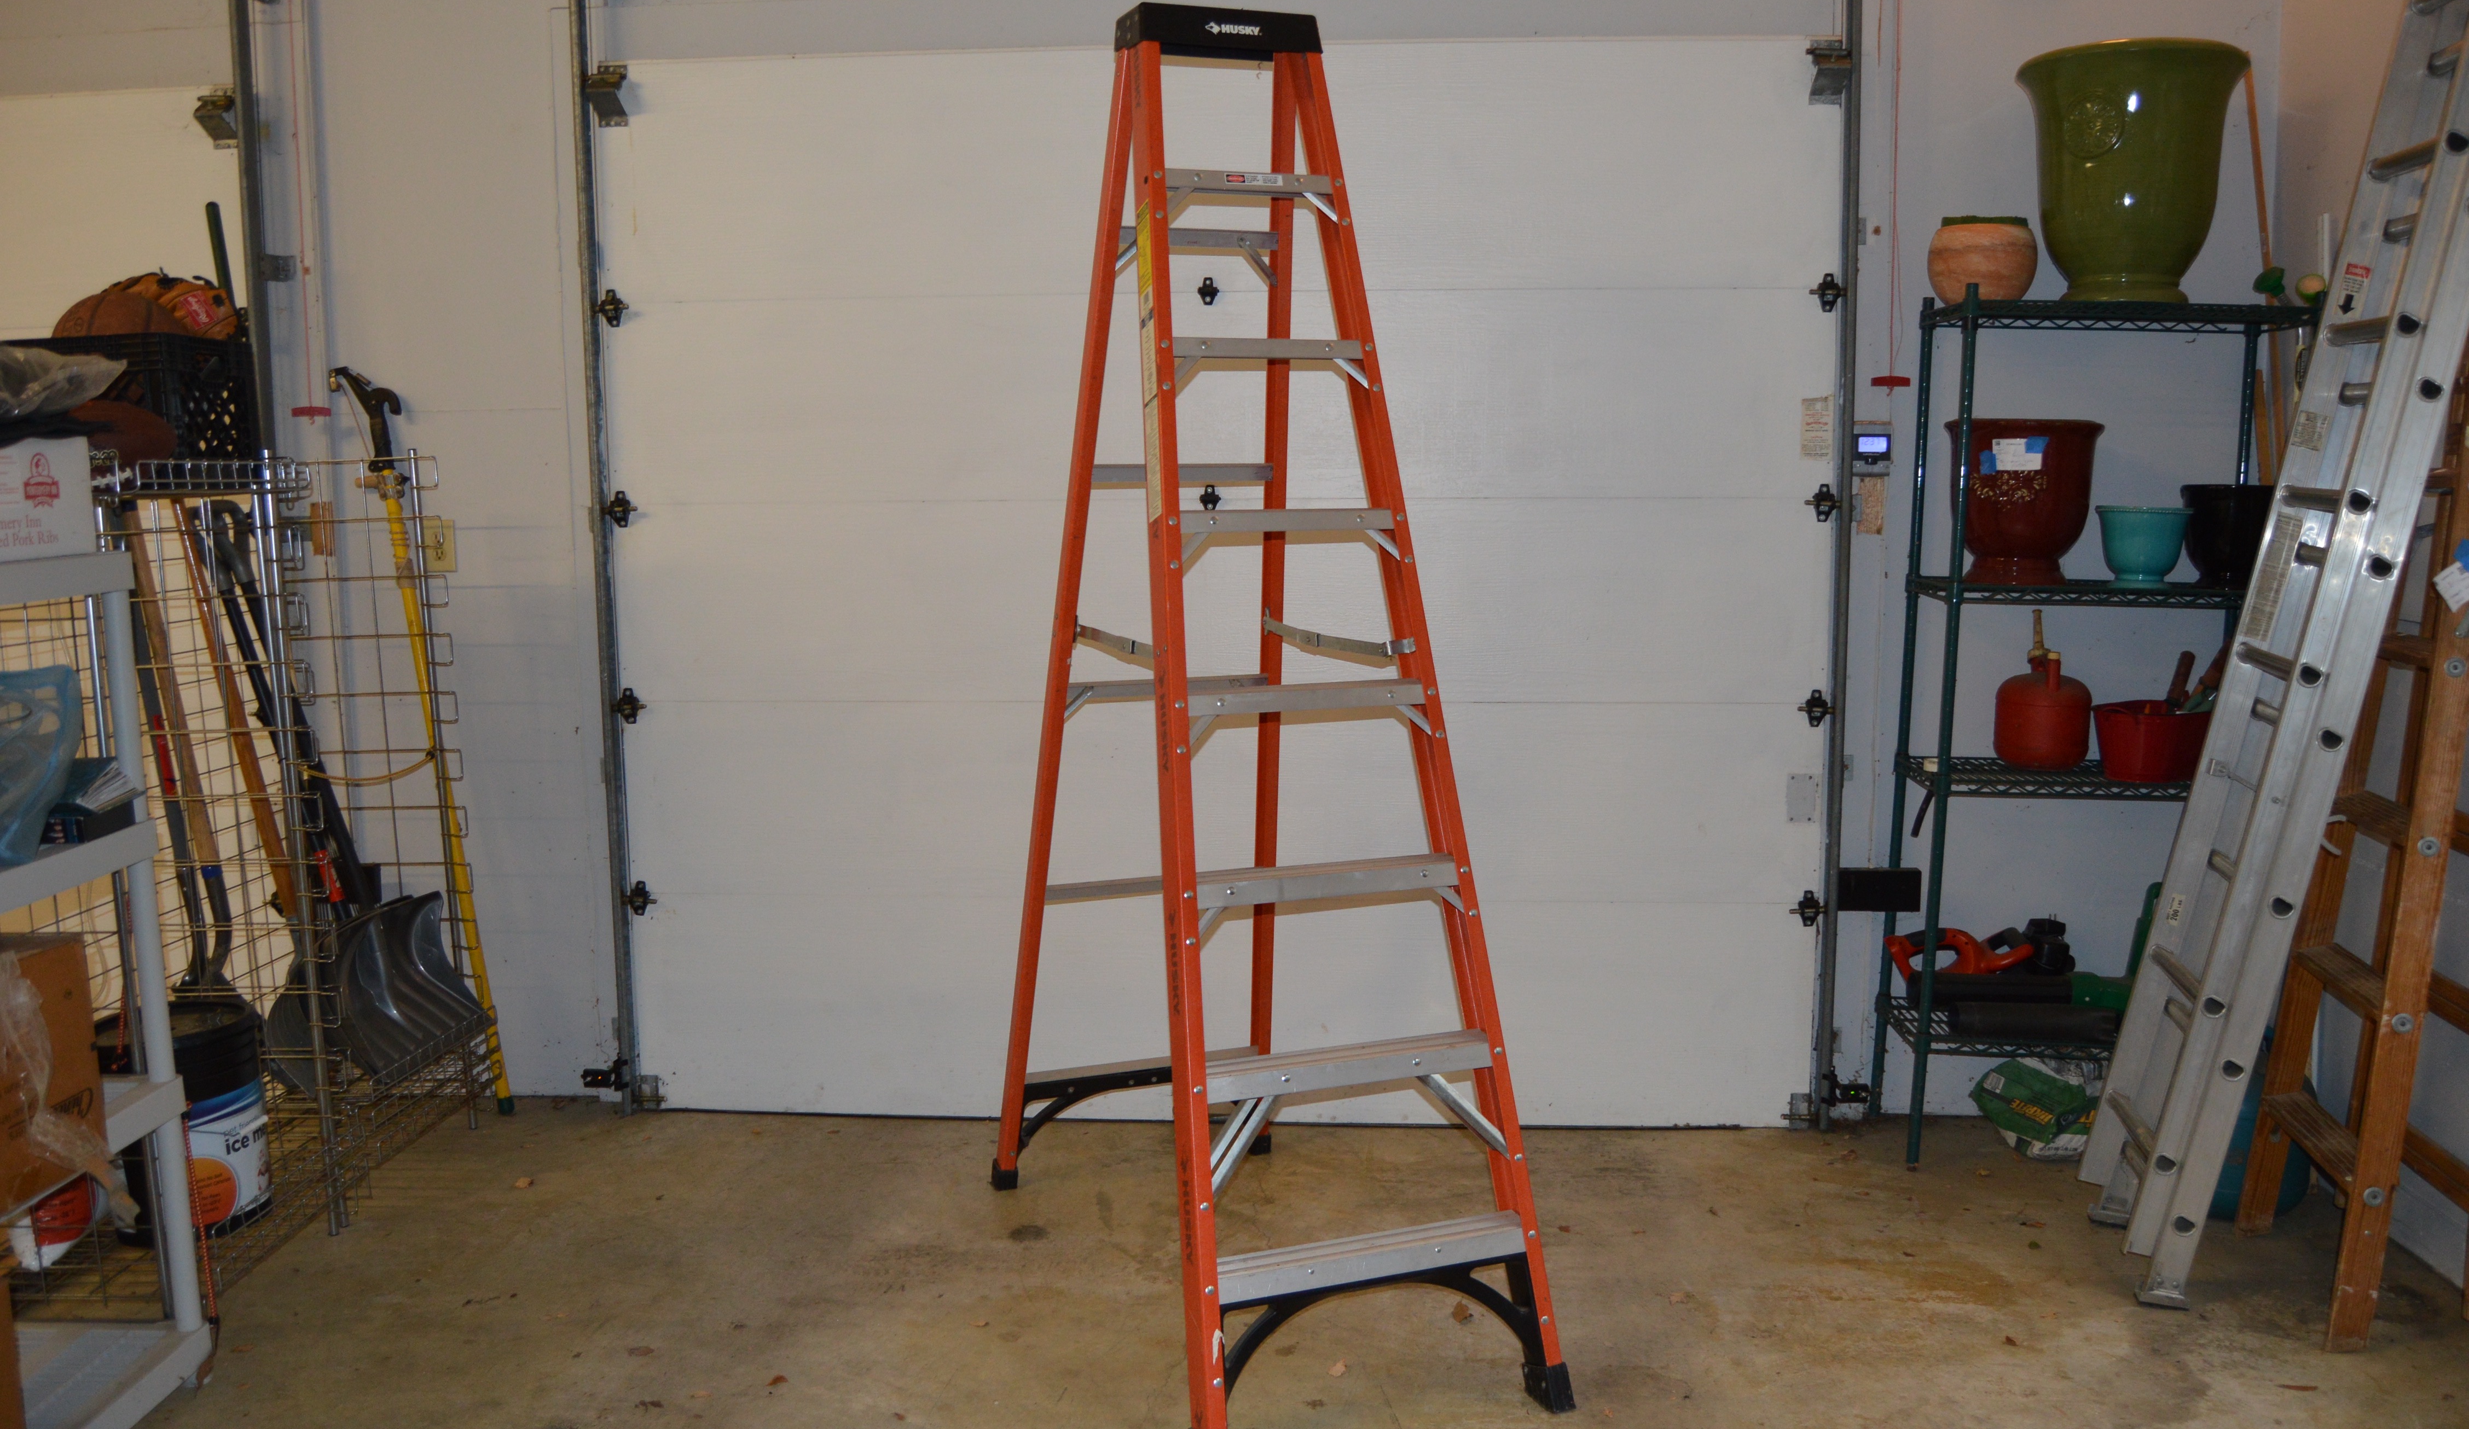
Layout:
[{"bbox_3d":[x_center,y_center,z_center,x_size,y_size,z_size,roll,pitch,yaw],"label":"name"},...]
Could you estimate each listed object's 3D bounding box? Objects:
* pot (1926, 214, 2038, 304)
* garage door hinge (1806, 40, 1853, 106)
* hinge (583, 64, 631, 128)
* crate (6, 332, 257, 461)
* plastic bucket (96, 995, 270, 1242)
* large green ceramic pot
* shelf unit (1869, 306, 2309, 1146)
[{"bbox_3d":[1.624,-0.973,4.013,0.232,0.190,0.232,2,6,3],"label":"pot"},{"bbox_3d":[1.282,-1.382,3.961,0.078,0.145,0.075,0,6,3],"label":"garage door hinge"},{"bbox_3d":[-1.401,-1.385,4.122,0.075,0.142,0.075,0,6,3],"label":"hinge"},{"bbox_3d":[-2.151,-0.583,3.607,0.330,0.280,0.330,0,6,2],"label":"crate"},{"bbox_3d":[-2.025,0.789,3.578,0.298,0.380,0.298,0,6,0],"label":"plastic bucket"},{"bbox_3d":[1.899,-1.118,3.935,0.445,0.512,0.445,1,6,0],"label":"large green ceramic pot"},{"bbox_3d":[1.884,0.038,4.106,0.765,1.900,0.370,2,6,3],"label":"shelf unit"}]

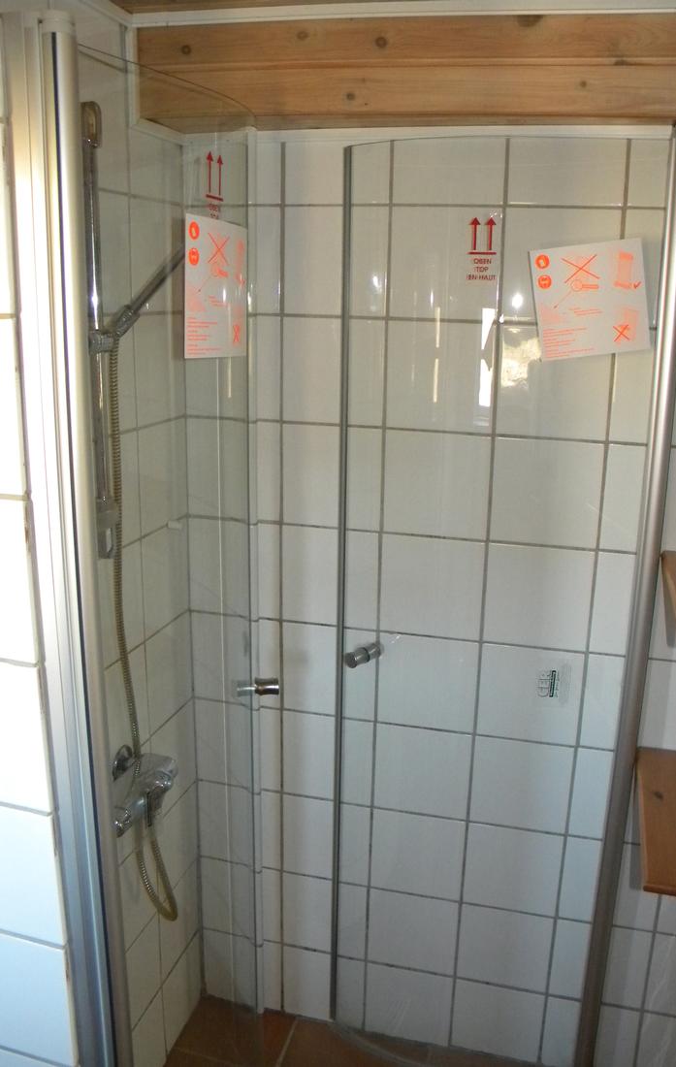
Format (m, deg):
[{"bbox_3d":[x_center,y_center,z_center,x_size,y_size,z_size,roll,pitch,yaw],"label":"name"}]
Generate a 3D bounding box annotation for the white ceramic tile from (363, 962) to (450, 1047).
[{"bbox_3d":[0.160,1.054,1.934,0.197,0.197,0.012,5,15,13],"label":"white ceramic tile"}]

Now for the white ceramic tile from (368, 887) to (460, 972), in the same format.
[{"bbox_3d":[0.162,0.864,1.874,0.196,0.196,0.010,5,15,13],"label":"white ceramic tile"}]

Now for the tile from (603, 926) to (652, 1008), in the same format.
[{"bbox_3d":[0.546,0.896,1.801,0.196,0.196,0.010,5,16,13],"label":"tile"}]

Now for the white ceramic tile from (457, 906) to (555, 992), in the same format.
[{"bbox_3d":[0.357,0.882,1.839,0.197,0.197,0.012,5,15,13],"label":"white ceramic tile"}]

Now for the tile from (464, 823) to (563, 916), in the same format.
[{"bbox_3d":[0.360,0.691,1.777,0.196,0.196,0.010,5,15,13],"label":"tile"}]

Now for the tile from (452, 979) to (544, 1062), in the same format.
[{"bbox_3d":[0.348,1.056,1.877,0.196,0.182,0.010,5,15,13],"label":"tile"}]

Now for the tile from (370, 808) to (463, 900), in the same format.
[{"bbox_3d":[0.169,0.681,1.832,0.197,0.197,0.012,5,15,13],"label":"tile"}]

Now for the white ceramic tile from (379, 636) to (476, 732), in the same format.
[{"bbox_3d":[0.178,0.297,1.730,0.197,0.197,0.012,5,15,13],"label":"white ceramic tile"}]

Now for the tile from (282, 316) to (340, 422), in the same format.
[{"bbox_3d":[-0.006,-0.300,1.611,0.196,0.196,0.010,5,16,13],"label":"tile"}]

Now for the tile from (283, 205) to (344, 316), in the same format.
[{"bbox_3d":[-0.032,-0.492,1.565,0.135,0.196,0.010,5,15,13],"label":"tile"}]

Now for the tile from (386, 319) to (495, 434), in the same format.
[{"bbox_3d":[0.189,-0.285,1.576,0.197,0.197,0.012,5,15,13],"label":"tile"}]

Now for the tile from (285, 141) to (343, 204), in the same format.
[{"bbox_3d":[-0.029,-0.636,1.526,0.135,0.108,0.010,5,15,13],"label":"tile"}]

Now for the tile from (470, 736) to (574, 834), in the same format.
[{"bbox_3d":[0.366,0.502,1.726,0.196,0.196,0.010,5,15,13],"label":"tile"}]

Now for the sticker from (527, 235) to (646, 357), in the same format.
[{"bbox_3d":[0.415,-0.382,1.415,0.176,0.177,0.003,-5,13,11],"label":"sticker"}]

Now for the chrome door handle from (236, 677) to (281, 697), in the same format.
[{"bbox_3d":[-0.144,0.273,1.530,0.078,0.031,0.031,-1,15,-6],"label":"chrome door handle"}]

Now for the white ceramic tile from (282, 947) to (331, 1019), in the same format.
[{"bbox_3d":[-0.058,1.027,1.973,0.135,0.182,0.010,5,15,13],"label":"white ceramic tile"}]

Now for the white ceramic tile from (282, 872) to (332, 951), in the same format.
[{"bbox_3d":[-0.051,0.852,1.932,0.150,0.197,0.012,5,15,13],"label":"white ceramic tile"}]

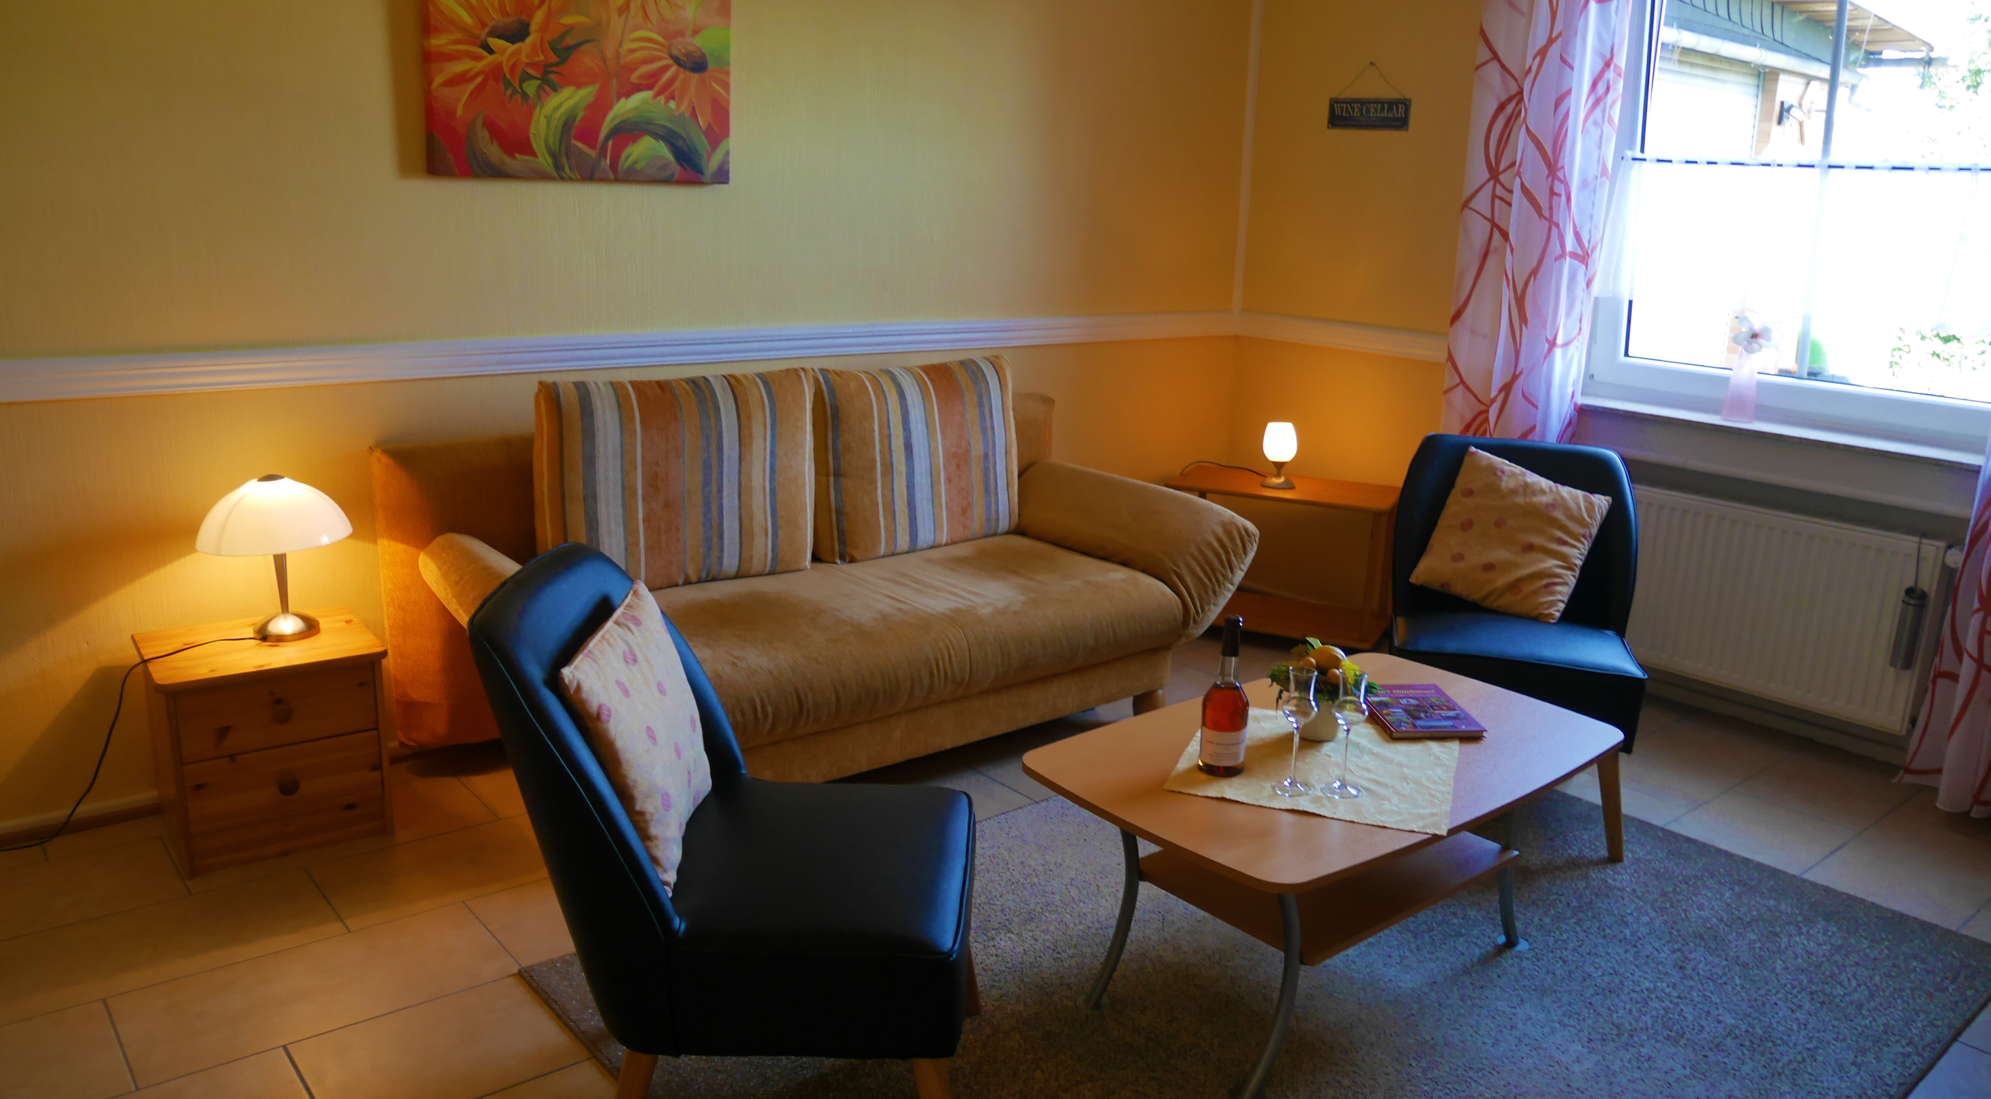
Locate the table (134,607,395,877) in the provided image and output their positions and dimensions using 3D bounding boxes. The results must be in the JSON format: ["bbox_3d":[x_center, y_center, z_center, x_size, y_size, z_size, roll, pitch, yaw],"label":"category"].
[{"bbox_3d":[-1.564,0.401,2.967,0.420,0.417,0.404,-8,17,-35],"label":"table"}]

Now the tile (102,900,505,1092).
[{"bbox_3d":[-1.182,0.765,2.414,0.595,0.010,0.312,-9,18,-38],"label":"tile"}]

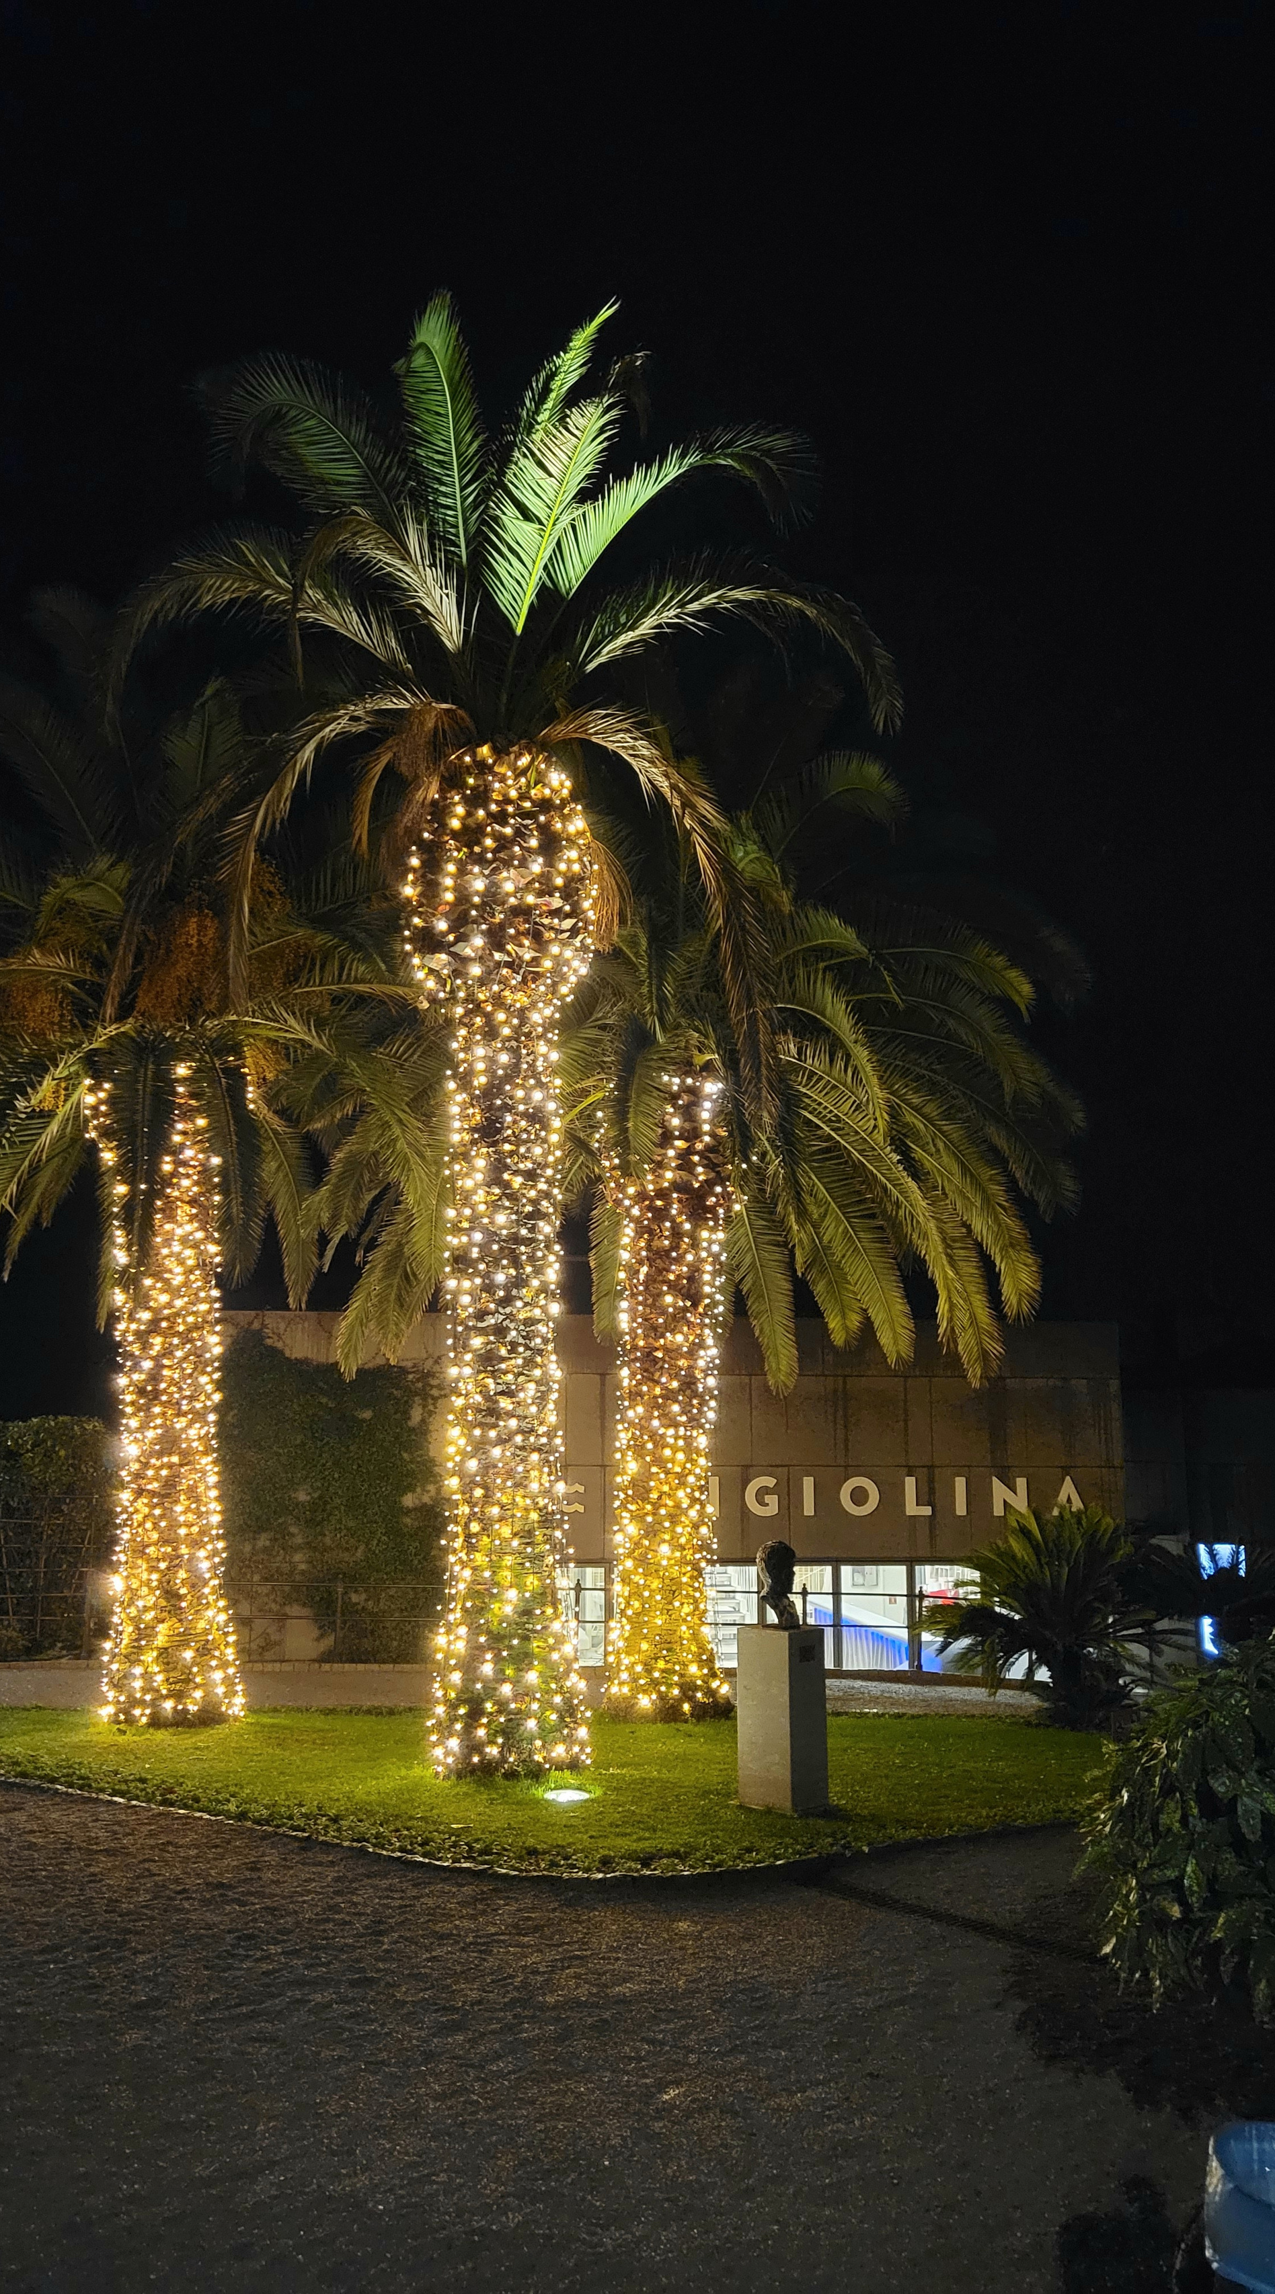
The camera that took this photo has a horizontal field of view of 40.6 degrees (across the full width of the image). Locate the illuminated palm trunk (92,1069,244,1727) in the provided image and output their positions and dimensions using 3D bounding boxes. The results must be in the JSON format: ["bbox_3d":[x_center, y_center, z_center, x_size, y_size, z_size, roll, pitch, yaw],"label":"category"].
[{"bbox_3d":[-3.612,1.778,13.366,1.120,5.081,1.120,0,-11,0],"label":"illuminated palm trunk"}]

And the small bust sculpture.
[{"bbox_3d":[0.787,2.432,9.583,0.250,0.490,0.210,-10,-15,41],"label":"small bust sculpture"}]

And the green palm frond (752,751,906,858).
[{"bbox_3d":[1.639,-2.926,14.730,1.333,0.864,0.900,0,-11,0],"label":"green palm frond"}]

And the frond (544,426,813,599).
[{"bbox_3d":[0.287,-4.520,12.275,1.819,1.158,0.900,0,-11,0],"label":"frond"}]

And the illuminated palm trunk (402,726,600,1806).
[{"bbox_3d":[-0.871,0.523,11.373,1.180,6.771,1.180,0,-11,0],"label":"illuminated palm trunk"}]

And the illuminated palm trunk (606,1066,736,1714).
[{"bbox_3d":[0.250,1.810,13.788,1.040,5.191,1.040,0,-11,0],"label":"illuminated palm trunk"}]

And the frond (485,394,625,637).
[{"bbox_3d":[-0.578,-4.378,11.940,0.901,1.579,1.000,0,-11,0],"label":"frond"}]

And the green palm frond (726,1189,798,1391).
[{"bbox_3d":[0.984,1.126,13.618,0.538,1.592,0.700,0,-11,0],"label":"green palm frond"}]

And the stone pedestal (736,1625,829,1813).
[{"bbox_3d":[0.804,3.122,9.446,0.341,0.922,0.326,-10,-15,41],"label":"stone pedestal"}]

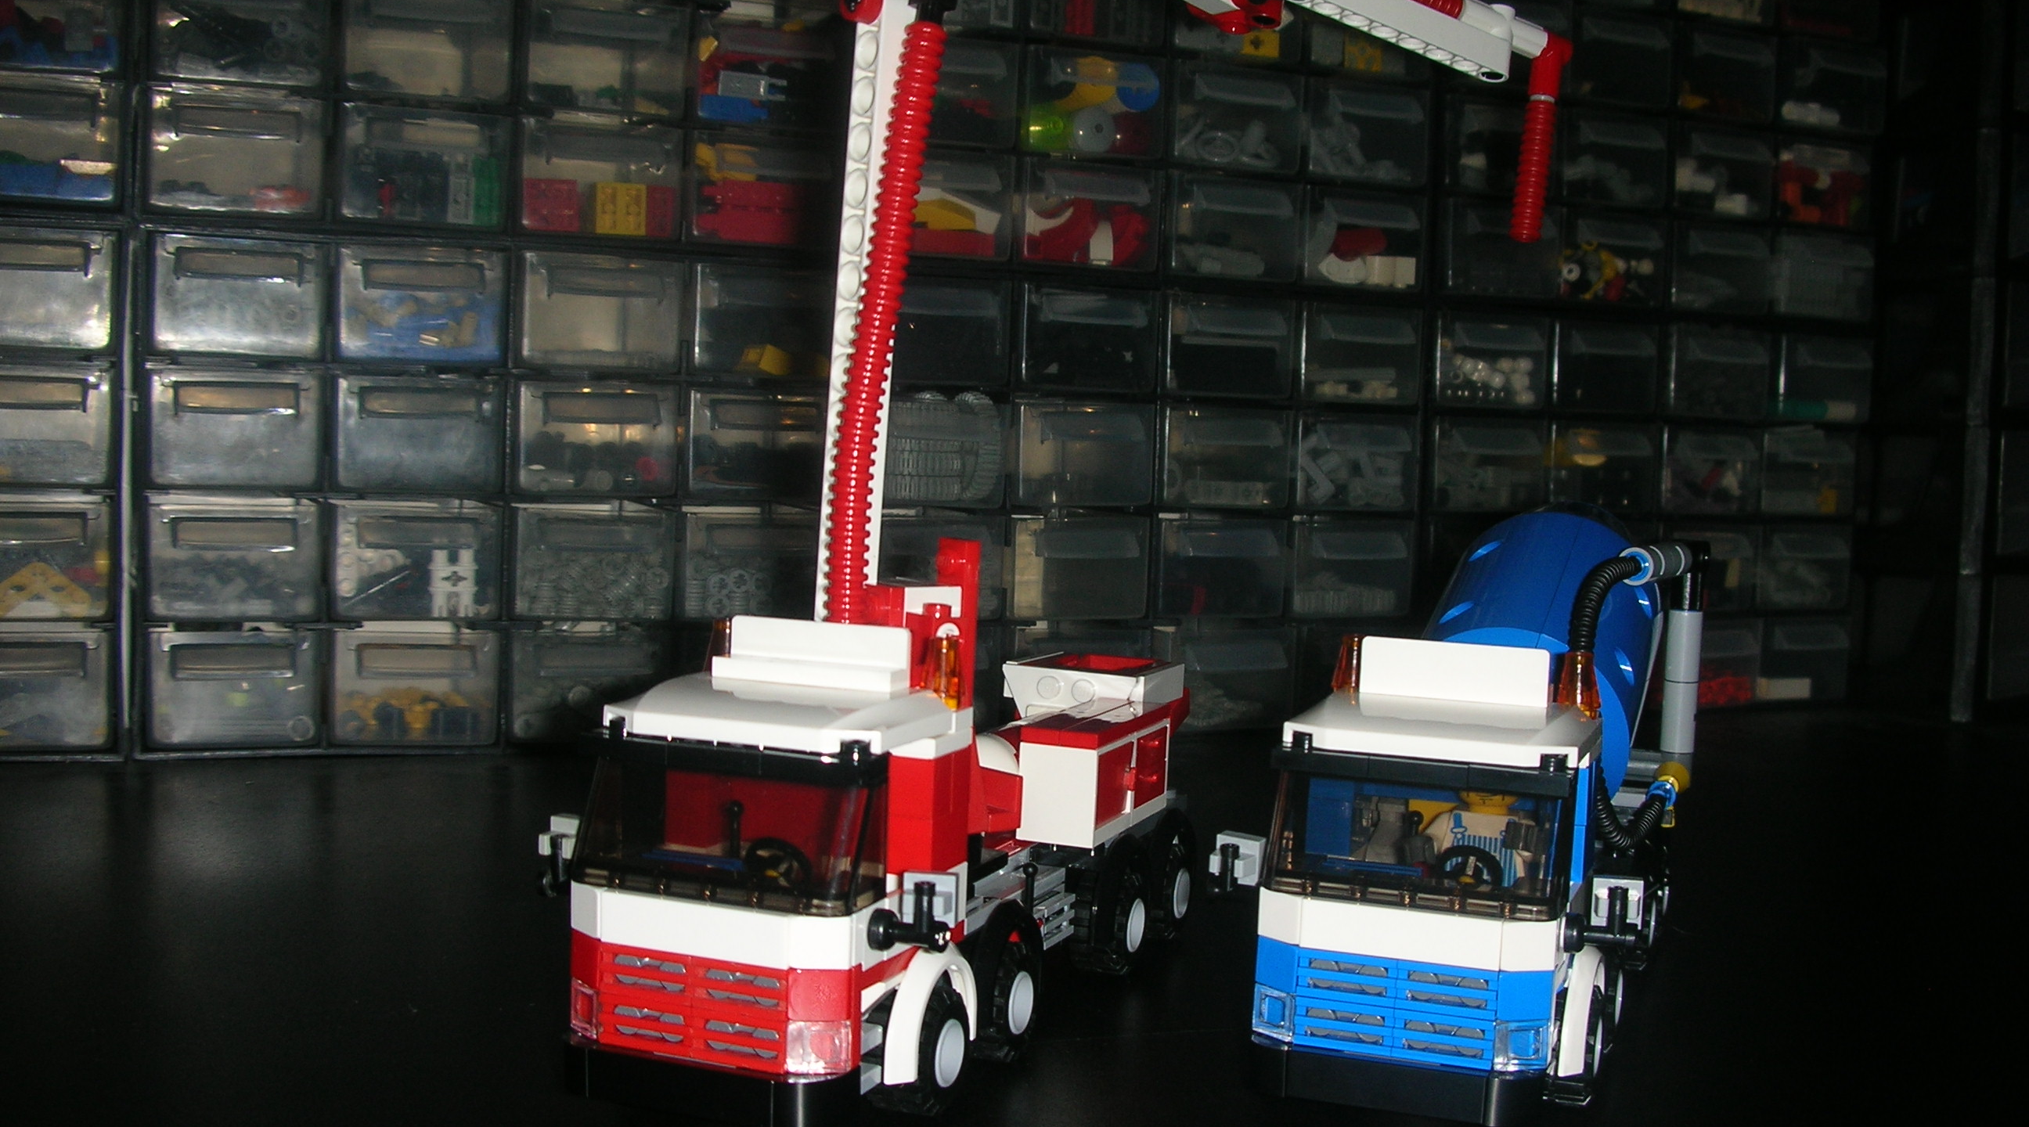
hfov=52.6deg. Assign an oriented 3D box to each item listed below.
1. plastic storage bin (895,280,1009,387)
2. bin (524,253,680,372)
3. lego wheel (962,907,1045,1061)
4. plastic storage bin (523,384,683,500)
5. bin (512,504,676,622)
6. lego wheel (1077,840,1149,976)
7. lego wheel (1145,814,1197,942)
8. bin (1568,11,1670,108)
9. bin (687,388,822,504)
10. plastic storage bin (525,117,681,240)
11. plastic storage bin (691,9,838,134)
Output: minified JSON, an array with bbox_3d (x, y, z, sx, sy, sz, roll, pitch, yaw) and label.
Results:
[{"bbox_3d":[-0.053,-0.091,0.822,0.056,0.040,0.138,1,3,-21],"label":"plastic storage bin"},{"bbox_3d":[-0.151,-0.085,0.704,0.052,0.035,0.115,0,4,-22],"label":"bin"},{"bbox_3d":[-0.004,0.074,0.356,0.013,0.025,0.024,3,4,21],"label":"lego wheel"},{"bbox_3d":[-0.156,-0.044,0.718,0.054,0.037,0.112,0,4,-23],"label":"plastic storage bin"},{"bbox_3d":[-0.170,-0.004,0.782,0.056,0.040,0.138,1,3,-21],"label":"bin"},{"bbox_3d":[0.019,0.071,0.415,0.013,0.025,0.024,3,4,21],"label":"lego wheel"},{"bbox_3d":[0.031,0.069,0.445,0.014,0.025,0.025,4,4,23],"label":"lego wheel"},{"bbox_3d":[0.223,-0.206,0.869,0.054,0.037,0.112,0,4,-23],"label":"bin"},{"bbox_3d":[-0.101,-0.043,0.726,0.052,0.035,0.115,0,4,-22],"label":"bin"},{"bbox_3d":[-0.166,-0.138,0.775,0.056,0.040,0.138,1,3,-21],"label":"plastic storage bin"},{"bbox_3d":[-0.108,-0.180,0.795,0.056,0.040,0.138,1,3,-21],"label":"plastic storage bin"}]

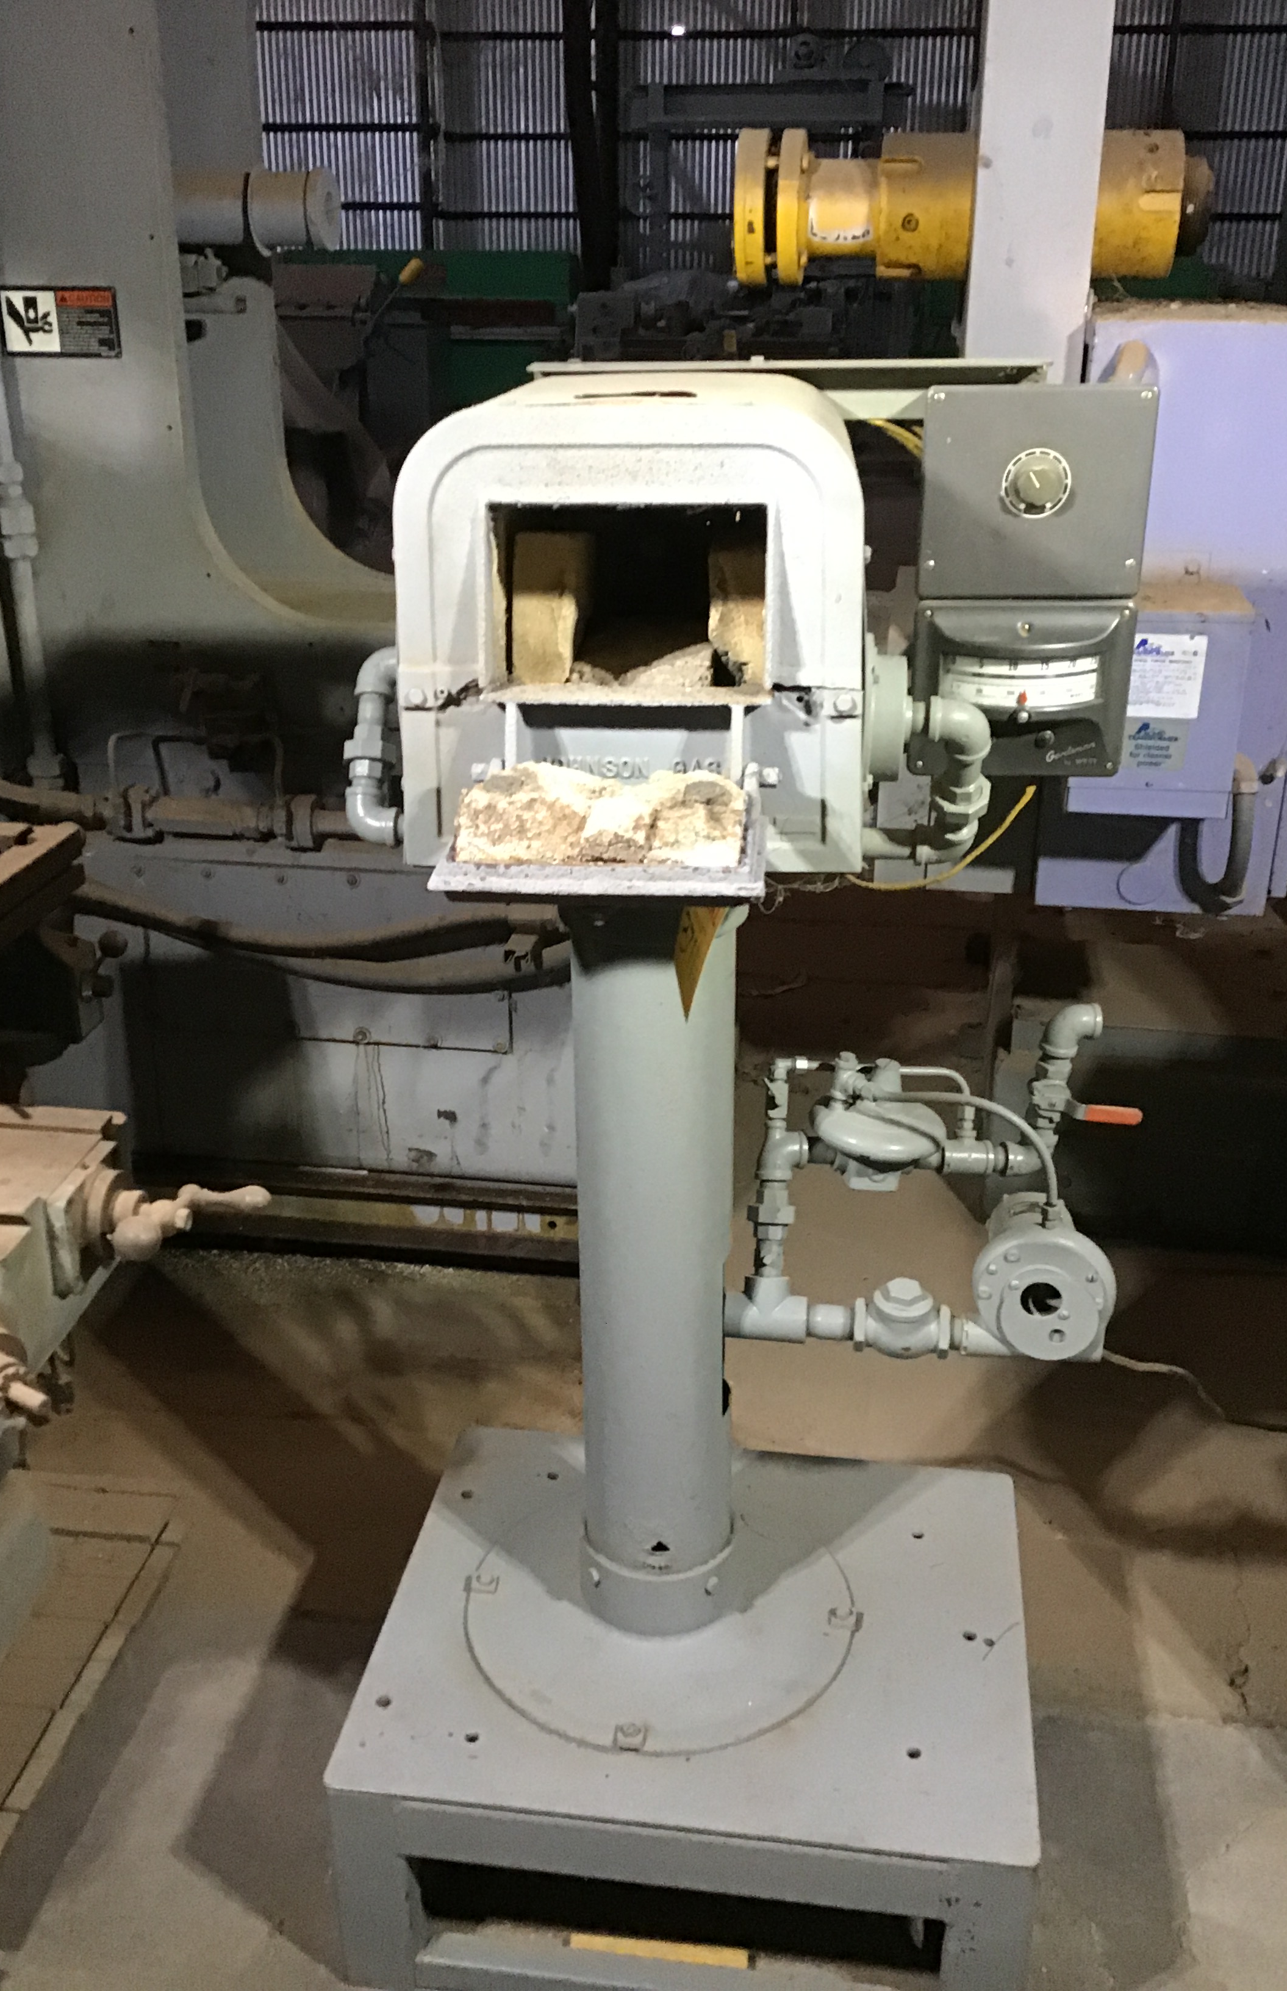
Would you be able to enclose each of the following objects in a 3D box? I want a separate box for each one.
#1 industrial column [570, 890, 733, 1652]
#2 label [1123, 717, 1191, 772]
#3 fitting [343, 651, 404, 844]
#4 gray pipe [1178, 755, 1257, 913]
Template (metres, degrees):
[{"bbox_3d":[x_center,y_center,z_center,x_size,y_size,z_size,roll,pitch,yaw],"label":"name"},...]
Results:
[{"bbox_3d":[0.011,0.228,1.622,0.147,0.787,0.147,3,25,8],"label":"industrial column"},{"bbox_3d":[0.830,-0.409,2.905,0.107,0.089,0.004,3,25,8],"label":"label"},{"bbox_3d":[-0.209,-0.201,1.453,0.074,0.166,0.043,3,25,8],"label":"fitting"},{"bbox_3d":[0.991,-0.275,3.077,0.118,0.276,0.085,3,25,8],"label":"gray pipe"}]

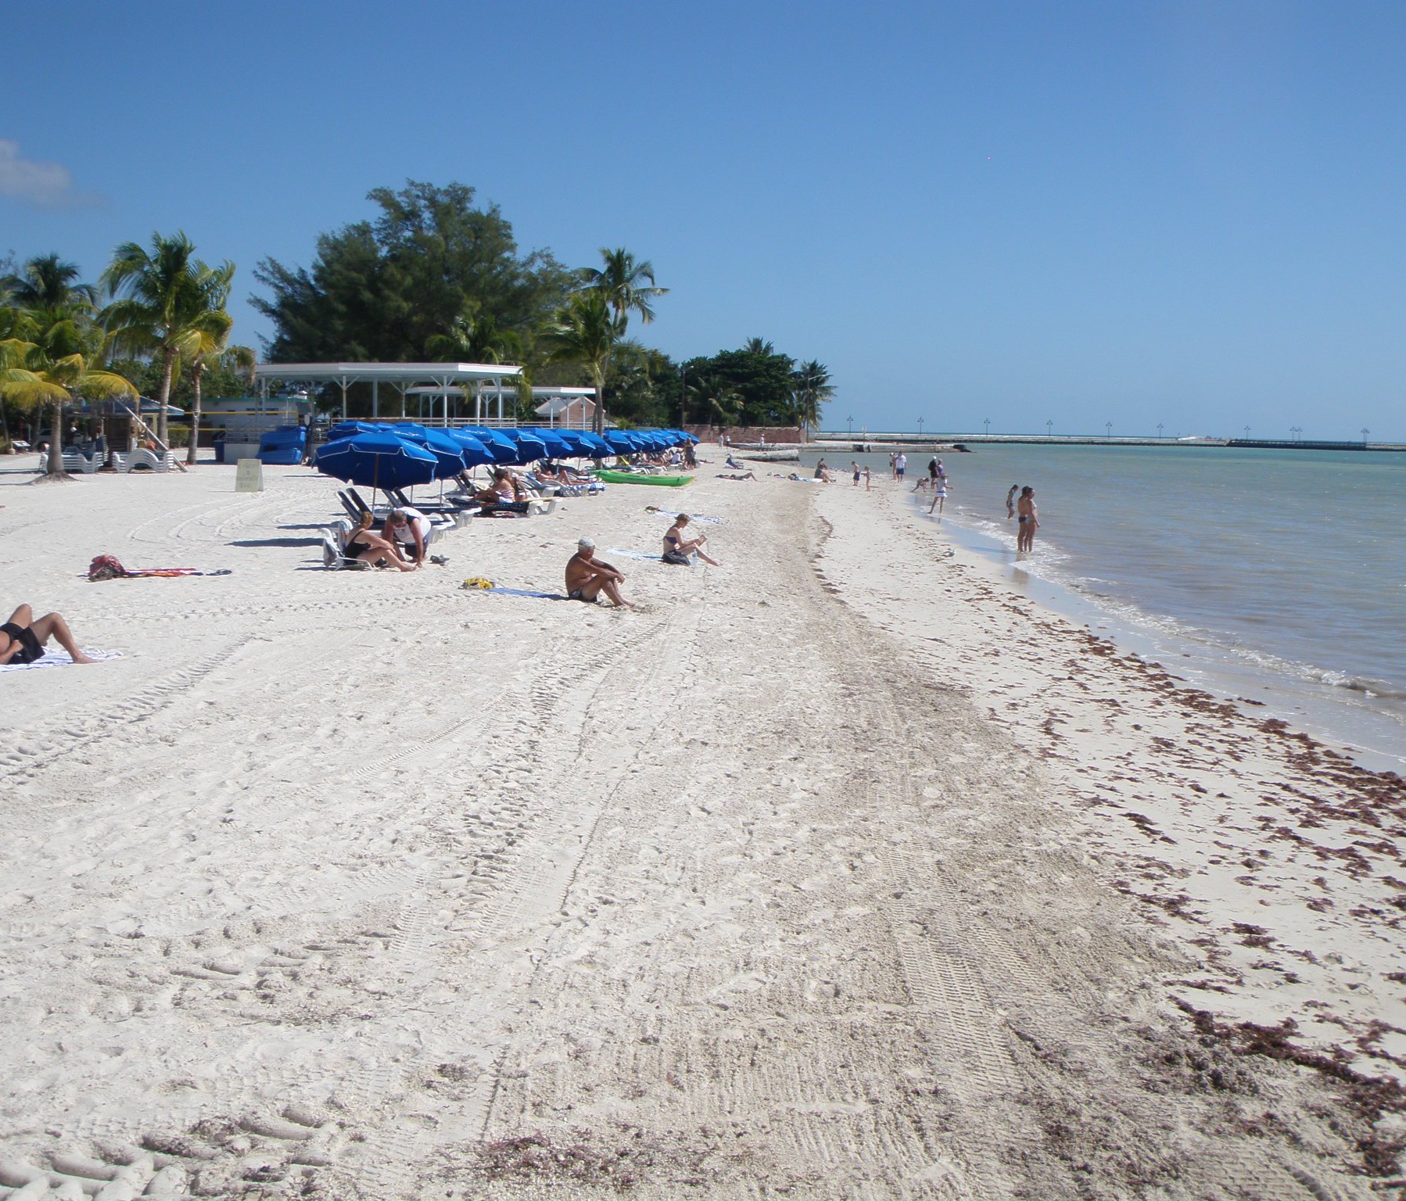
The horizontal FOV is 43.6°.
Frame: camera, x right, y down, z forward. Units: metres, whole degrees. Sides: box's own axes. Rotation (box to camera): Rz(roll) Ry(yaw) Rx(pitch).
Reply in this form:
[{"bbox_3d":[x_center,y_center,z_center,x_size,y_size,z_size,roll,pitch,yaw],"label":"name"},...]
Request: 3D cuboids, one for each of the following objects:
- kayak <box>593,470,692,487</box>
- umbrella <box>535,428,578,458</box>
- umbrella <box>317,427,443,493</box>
[{"bbox_3d":[-2.288,-4.507,65.376,4.000,0.400,0.800,3,6,18],"label":"kayak"},{"bbox_3d":[-4.862,-4.266,54.000,2.300,2.000,2.300,1,6,0],"label":"umbrella"},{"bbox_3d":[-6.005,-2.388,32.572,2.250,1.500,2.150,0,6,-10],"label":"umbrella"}]

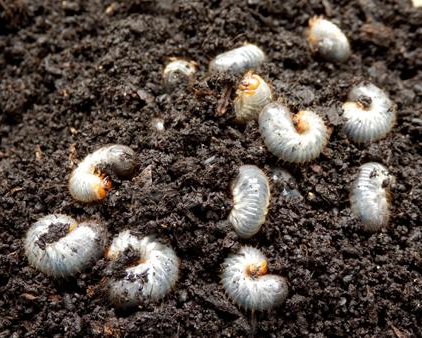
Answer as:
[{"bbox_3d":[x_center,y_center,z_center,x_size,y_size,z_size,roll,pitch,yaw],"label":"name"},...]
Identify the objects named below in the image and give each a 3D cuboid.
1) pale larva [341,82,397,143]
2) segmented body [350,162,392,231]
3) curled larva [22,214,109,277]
[{"bbox_3d":[0.058,-0.021,0.314,0.020,0.011,0.026,23,52,20],"label":"pale larva"},{"bbox_3d":[0.053,0.009,0.286,0.014,0.013,0.027,0,48,0],"label":"segmented body"},{"bbox_3d":[-0.046,0.024,0.274,0.026,0.011,0.023,0,48,0],"label":"curled larva"}]

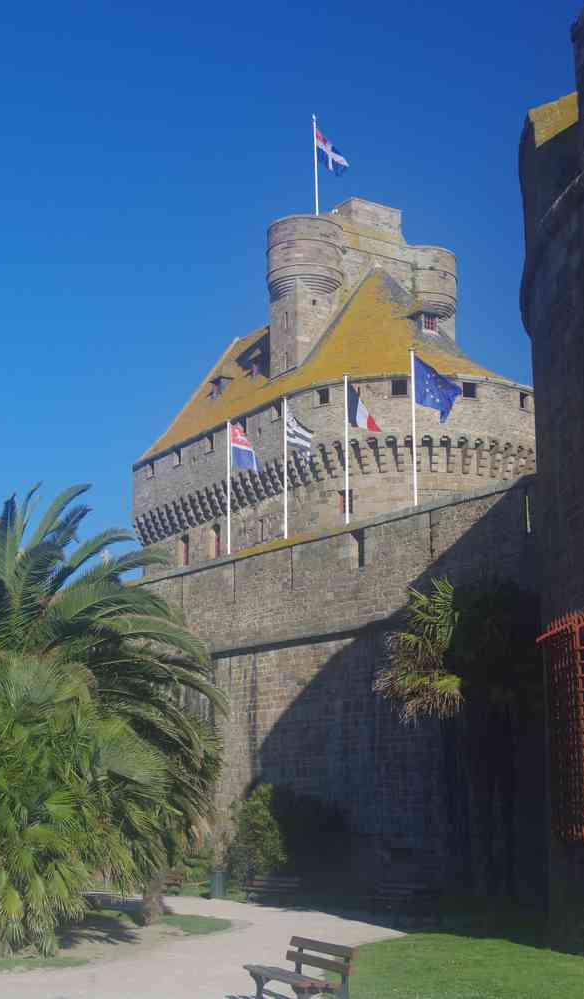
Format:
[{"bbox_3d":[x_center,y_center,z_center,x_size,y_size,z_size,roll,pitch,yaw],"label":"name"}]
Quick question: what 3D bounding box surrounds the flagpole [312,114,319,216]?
[{"bbox_3d":[1.259,-17.142,74.949,0.140,6.254,0.140,0,-13,0],"label":"flagpole"}]

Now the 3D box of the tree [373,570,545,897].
[{"bbox_3d":[3.900,5.529,33.822,3.800,7.553,3.600,0,-13,0],"label":"tree"}]

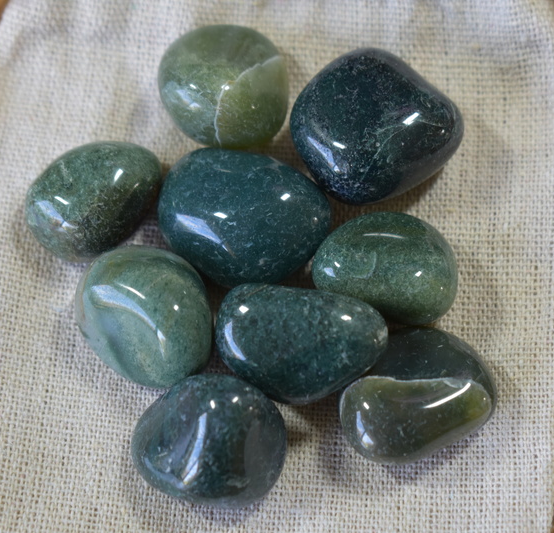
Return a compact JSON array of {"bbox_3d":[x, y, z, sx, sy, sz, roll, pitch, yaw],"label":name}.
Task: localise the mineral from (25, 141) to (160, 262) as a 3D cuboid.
[{"bbox_3d":[-0.030,-0.011,0.305,0.024,0.015,0.018,-36,72,-13],"label":"mineral"}]

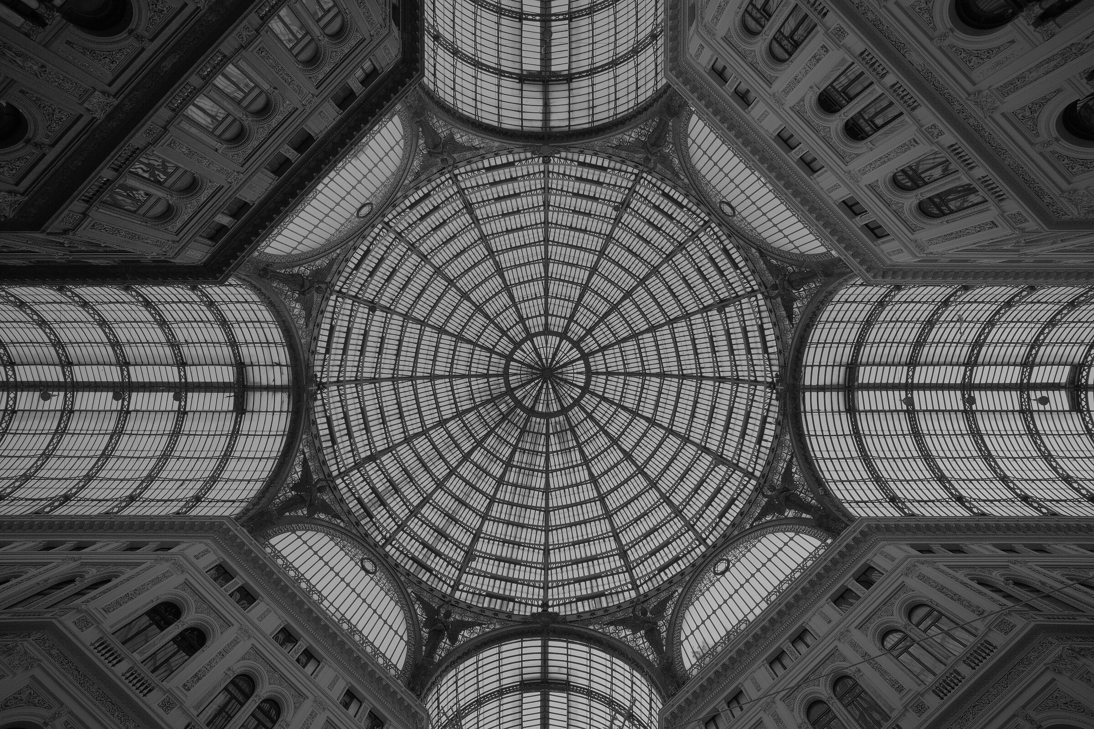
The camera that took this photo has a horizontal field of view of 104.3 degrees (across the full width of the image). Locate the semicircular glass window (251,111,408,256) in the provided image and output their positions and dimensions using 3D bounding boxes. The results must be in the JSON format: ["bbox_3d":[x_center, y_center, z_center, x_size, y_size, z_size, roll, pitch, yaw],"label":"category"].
[{"bbox_3d":[-13.345,-11.352,29.073,12.700,6.500,0.300,-45,-89,1],"label":"semicircular glass window"}]

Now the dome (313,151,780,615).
[{"bbox_3d":[0.059,1.533,44.706,38.448,20.160,38.448,0,-88,0],"label":"dome"}]

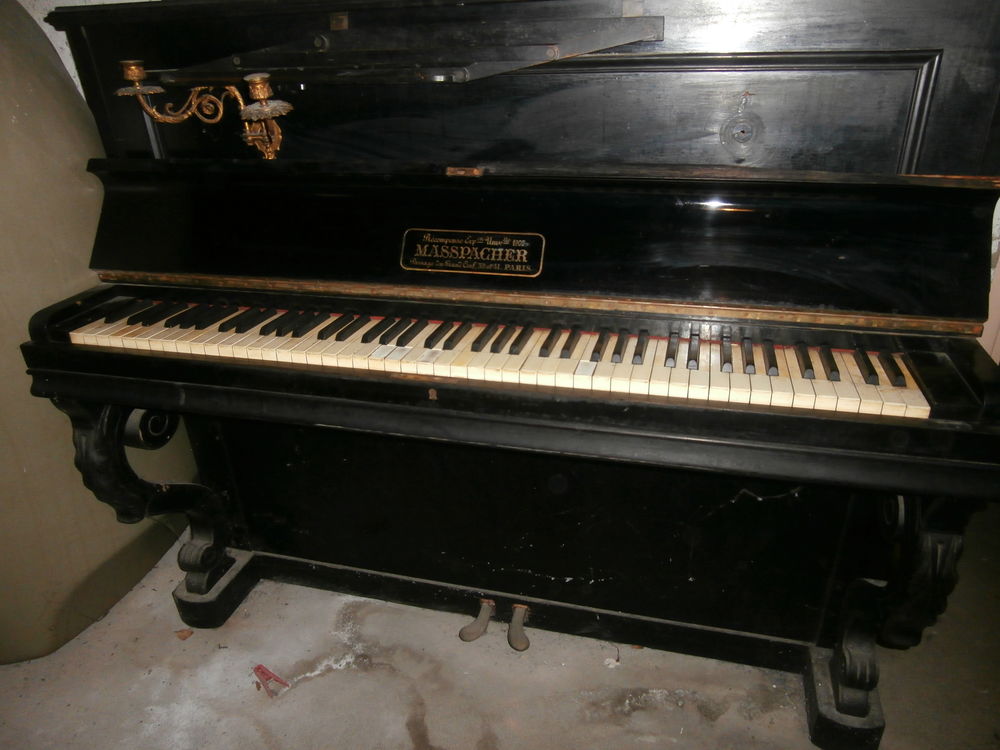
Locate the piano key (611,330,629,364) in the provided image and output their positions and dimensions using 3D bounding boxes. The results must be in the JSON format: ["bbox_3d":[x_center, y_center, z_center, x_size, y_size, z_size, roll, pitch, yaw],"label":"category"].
[{"bbox_3d":[0.162,-0.040,0.933,0.012,0.011,0.092,5,27,14],"label":"piano key"}]

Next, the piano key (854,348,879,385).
[{"bbox_3d":[0.453,-0.015,0.860,0.012,0.011,0.092,5,27,14],"label":"piano key"}]

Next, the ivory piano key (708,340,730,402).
[{"bbox_3d":[0.281,-0.006,0.889,0.023,0.019,0.138,5,27,14],"label":"ivory piano key"}]

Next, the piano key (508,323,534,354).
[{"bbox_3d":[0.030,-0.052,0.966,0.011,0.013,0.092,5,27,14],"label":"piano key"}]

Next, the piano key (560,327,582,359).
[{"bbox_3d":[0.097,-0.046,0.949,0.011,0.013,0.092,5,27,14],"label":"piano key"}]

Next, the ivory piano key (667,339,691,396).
[{"bbox_3d":[0.237,-0.010,0.903,0.023,0.018,0.141,5,26,14],"label":"ivory piano key"}]

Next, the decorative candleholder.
[{"bbox_3d":[-0.430,-0.383,1.030,0.308,0.154,0.145,5,27,14],"label":"decorative candleholder"}]

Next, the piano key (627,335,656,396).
[{"bbox_3d":[0.191,-0.014,0.915,0.023,0.018,0.141,5,26,14],"label":"piano key"}]

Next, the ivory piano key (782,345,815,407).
[{"bbox_3d":[0.372,0.002,0.867,0.022,0.018,0.137,5,27,14],"label":"ivory piano key"}]

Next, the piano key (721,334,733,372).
[{"bbox_3d":[0.296,-0.028,0.904,0.013,0.011,0.096,5,26,14],"label":"piano key"}]

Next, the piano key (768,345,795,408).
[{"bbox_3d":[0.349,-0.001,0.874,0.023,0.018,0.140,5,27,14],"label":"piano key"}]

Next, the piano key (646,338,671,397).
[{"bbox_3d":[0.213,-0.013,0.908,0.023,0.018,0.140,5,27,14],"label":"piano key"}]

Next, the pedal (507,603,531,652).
[{"bbox_3d":[0.040,0.510,1.399,0.042,0.030,0.097,1,25,5],"label":"pedal"}]

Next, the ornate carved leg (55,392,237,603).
[{"bbox_3d":[-0.667,0.224,1.375,0.063,0.552,0.300,5,27,14],"label":"ornate carved leg"}]

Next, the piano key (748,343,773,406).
[{"bbox_3d":[0.328,-0.002,0.880,0.023,0.018,0.141,5,26,14],"label":"piano key"}]

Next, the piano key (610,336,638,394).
[{"bbox_3d":[0.169,-0.016,0.921,0.023,0.018,0.141,5,26,14],"label":"piano key"}]

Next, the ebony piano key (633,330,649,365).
[{"bbox_3d":[0.188,-0.037,0.927,0.012,0.011,0.092,5,27,14],"label":"ebony piano key"}]

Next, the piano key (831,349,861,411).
[{"bbox_3d":[0.417,0.006,0.854,0.023,0.019,0.138,5,27,14],"label":"piano key"}]

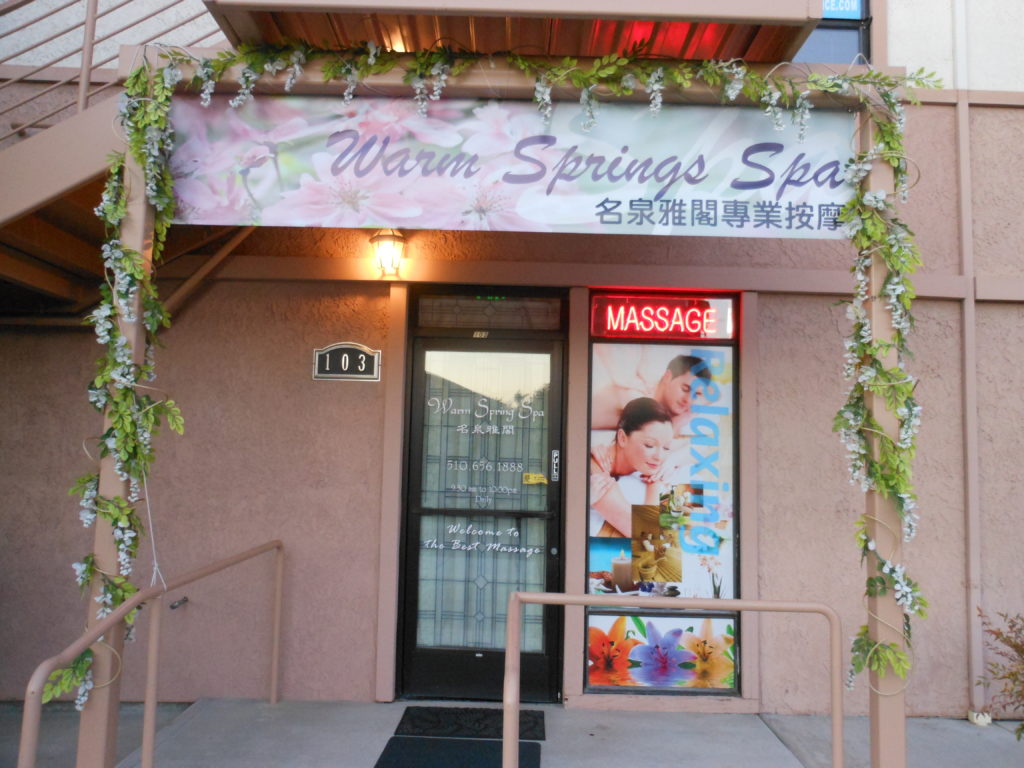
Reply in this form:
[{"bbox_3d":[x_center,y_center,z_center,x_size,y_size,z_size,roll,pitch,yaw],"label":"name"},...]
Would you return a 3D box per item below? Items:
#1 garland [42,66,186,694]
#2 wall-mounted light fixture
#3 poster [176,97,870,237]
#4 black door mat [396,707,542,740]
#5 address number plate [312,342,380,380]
[{"bbox_3d":[-1.611,-0.046,3.498,0.430,2.670,0.360,2,-5,0],"label":"garland"},{"bbox_3d":[-0.727,-0.807,4.897,0.225,0.370,0.260,2,-5,0],"label":"wall-mounted light fixture"},{"bbox_3d":[0.011,-0.974,3.679,3.050,0.605,0.012,2,-5,0],"label":"poster"},{"bbox_3d":[-0.209,1.827,4.477,0.775,0.012,0.470,2,-5,0],"label":"black door mat"},{"bbox_3d":[-0.983,-0.134,4.948,0.400,0.230,0.025,2,-5,0],"label":"address number plate"}]

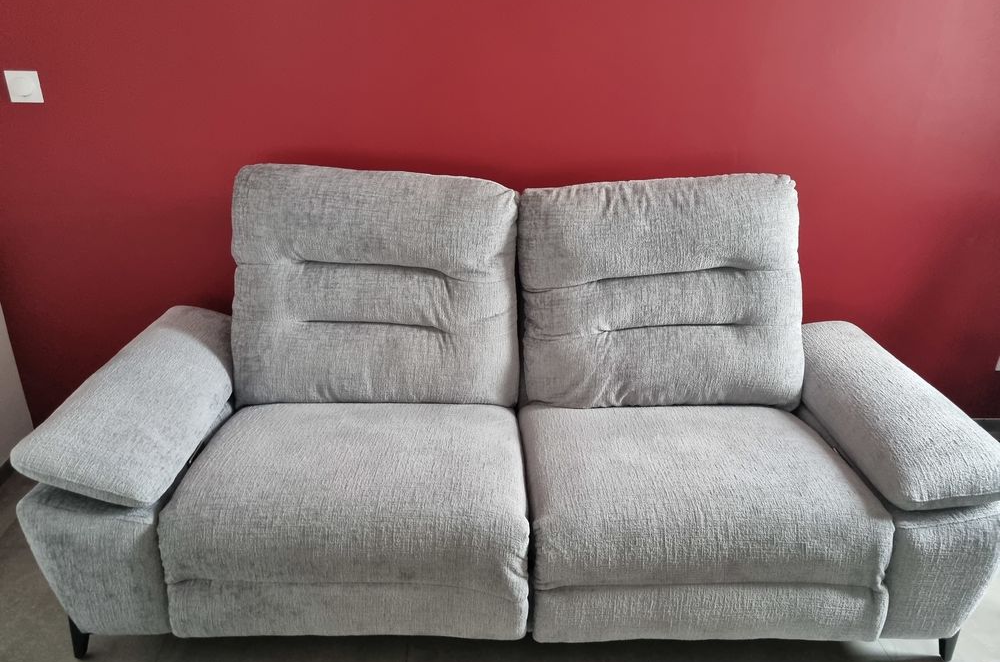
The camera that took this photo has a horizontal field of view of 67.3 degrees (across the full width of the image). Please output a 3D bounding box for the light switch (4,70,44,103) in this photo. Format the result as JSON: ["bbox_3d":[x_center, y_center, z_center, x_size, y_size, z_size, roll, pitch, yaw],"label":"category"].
[{"bbox_3d":[-1.270,-0.649,2.002,0.082,0.082,0.012,0,26,-4],"label":"light switch"}]

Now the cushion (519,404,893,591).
[{"bbox_3d":[0.432,0.373,1.808,0.740,0.220,0.530,1,26,-3],"label":"cushion"}]

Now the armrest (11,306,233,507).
[{"bbox_3d":[-0.812,0.140,1.759,0.300,0.125,0.730,1,26,-3],"label":"armrest"}]

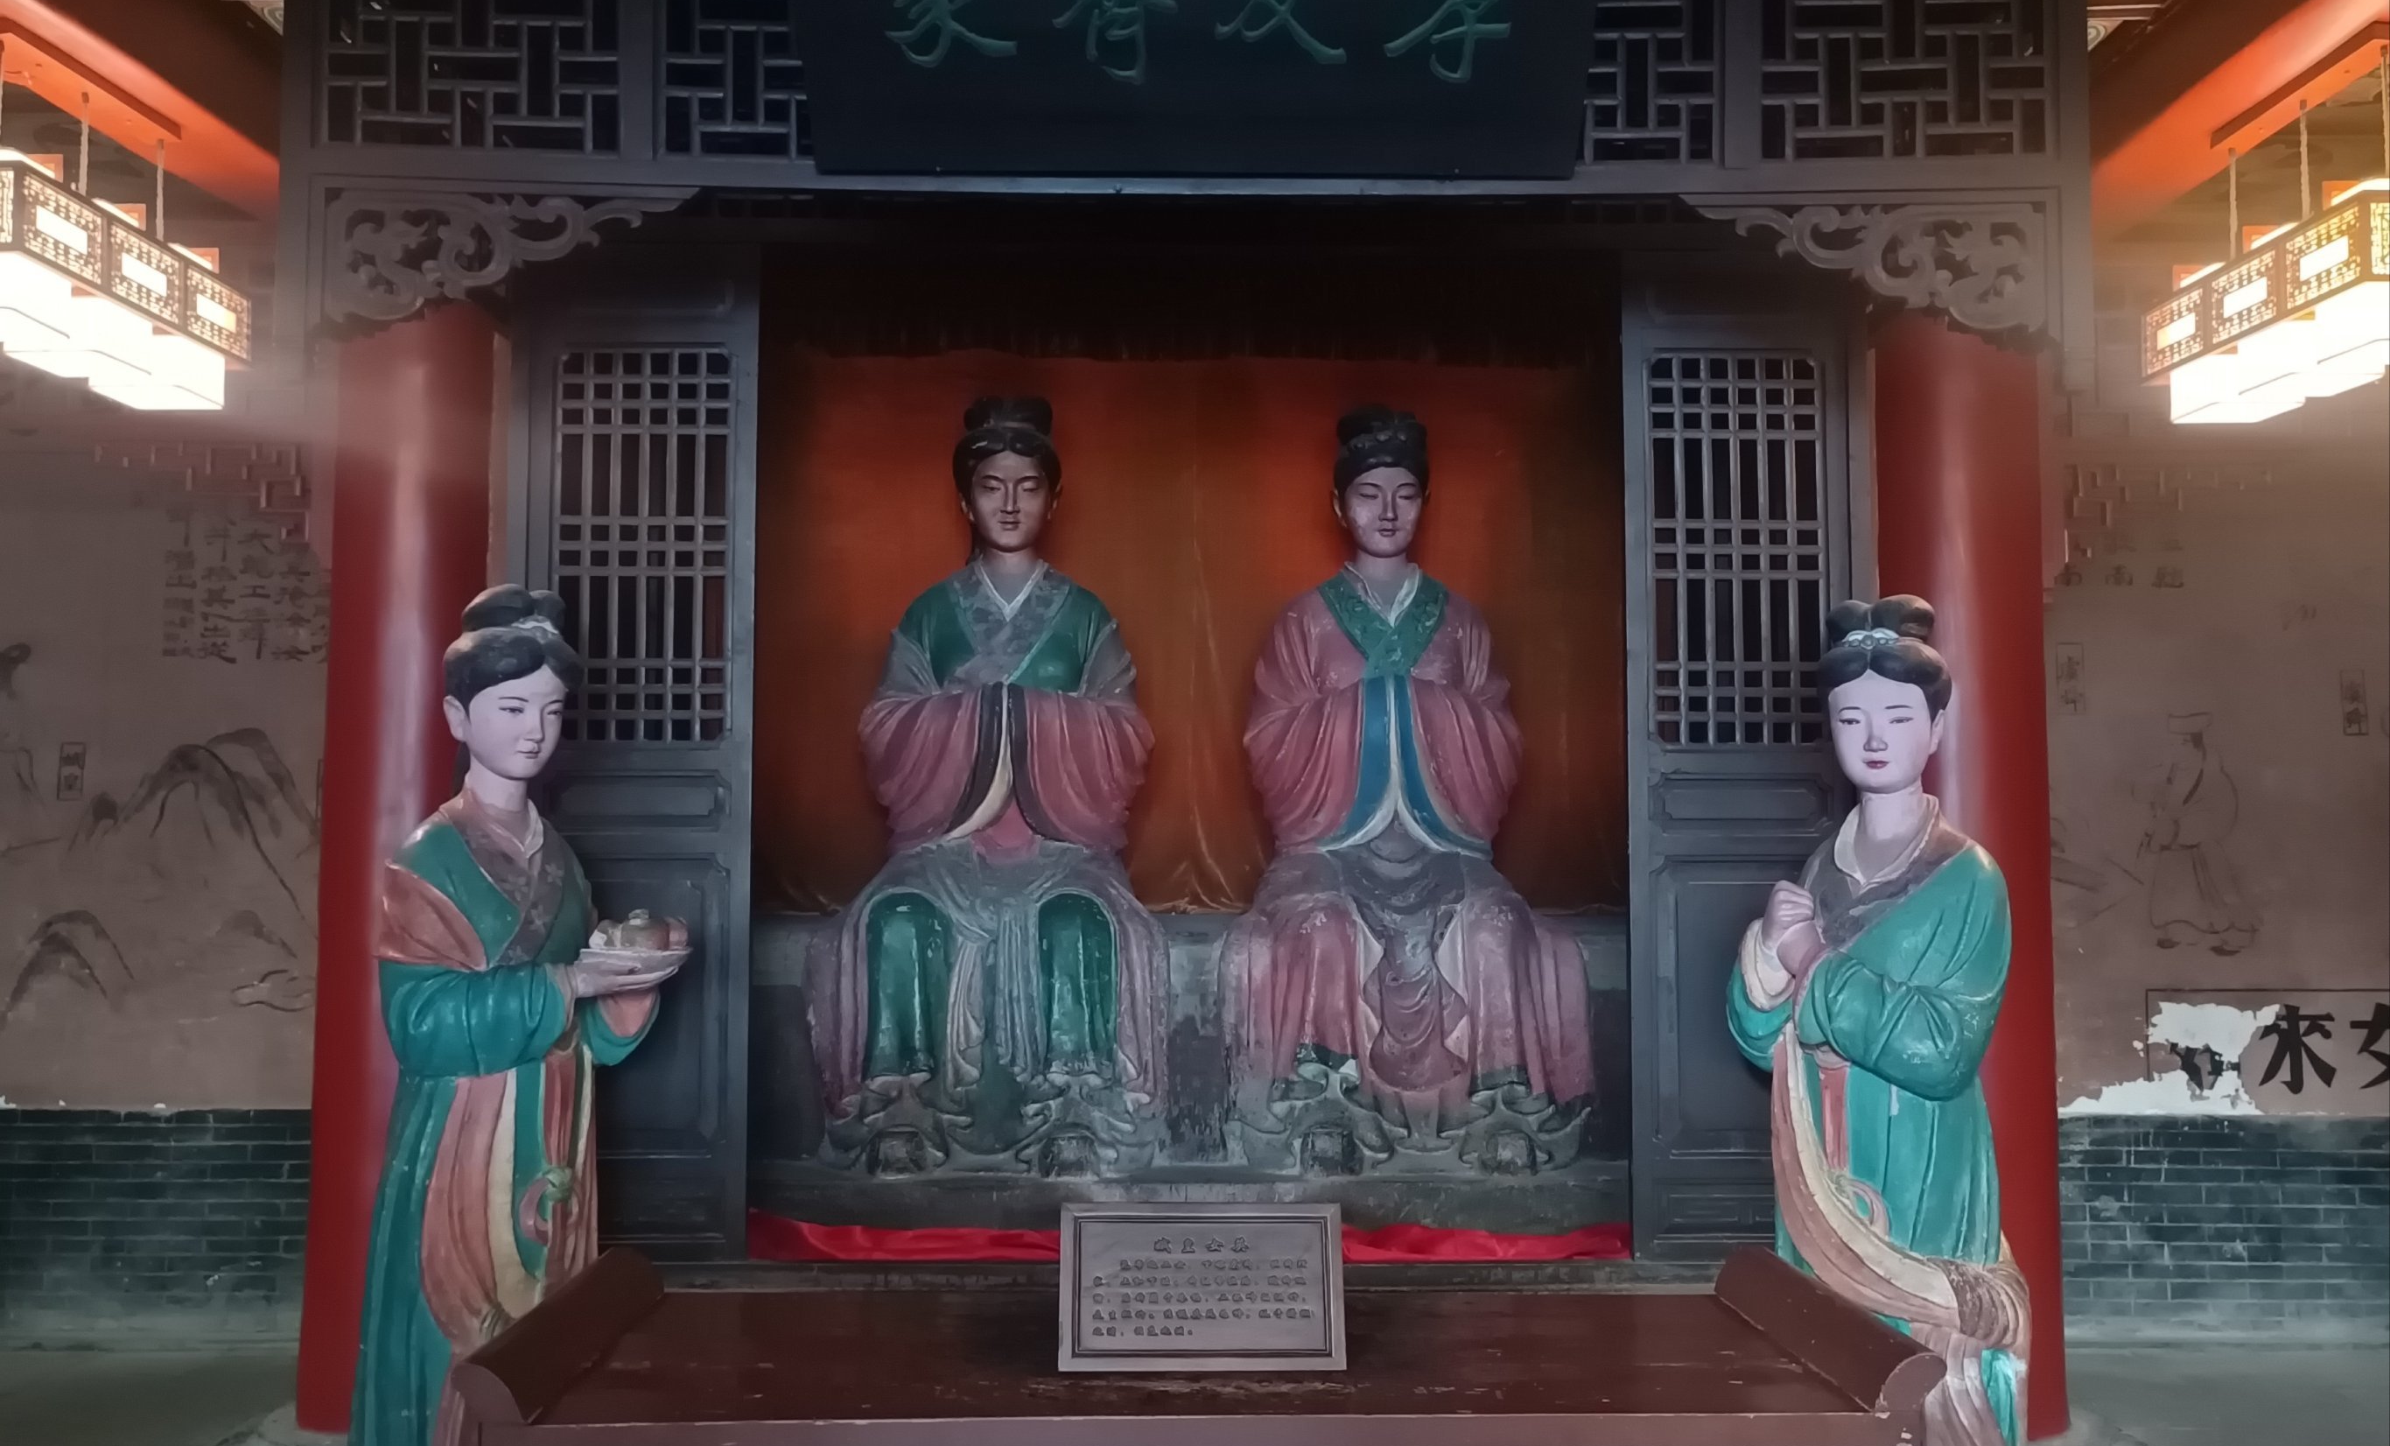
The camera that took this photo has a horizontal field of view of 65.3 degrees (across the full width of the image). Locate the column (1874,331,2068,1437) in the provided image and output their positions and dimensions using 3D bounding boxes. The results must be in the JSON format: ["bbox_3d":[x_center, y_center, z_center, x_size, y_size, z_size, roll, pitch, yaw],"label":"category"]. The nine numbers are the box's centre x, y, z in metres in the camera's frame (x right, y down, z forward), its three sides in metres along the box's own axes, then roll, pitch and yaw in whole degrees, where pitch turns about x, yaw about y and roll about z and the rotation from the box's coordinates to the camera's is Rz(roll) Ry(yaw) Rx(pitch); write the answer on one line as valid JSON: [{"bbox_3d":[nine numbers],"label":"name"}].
[{"bbox_3d":[2.123,0.292,5.126,0.450,3.170,0.450,0,-3,-1],"label":"column"}]

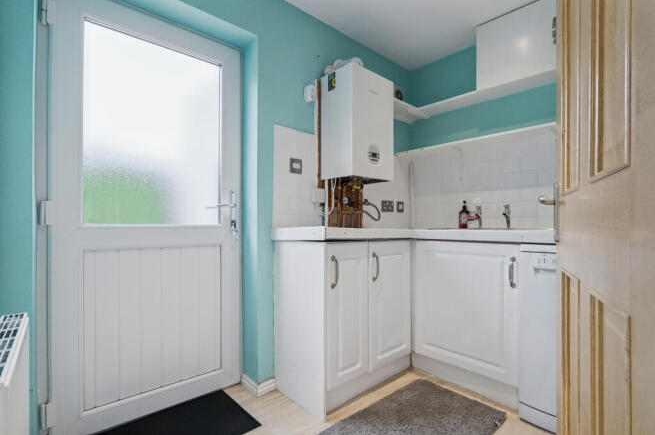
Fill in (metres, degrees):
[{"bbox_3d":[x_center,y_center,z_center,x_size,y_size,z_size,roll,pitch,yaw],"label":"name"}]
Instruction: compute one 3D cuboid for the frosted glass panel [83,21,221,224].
[{"bbox_3d":[-0.848,-0.418,1.483,0.609,0.918,0.030,1,-1,-41],"label":"frosted glass panel"}]

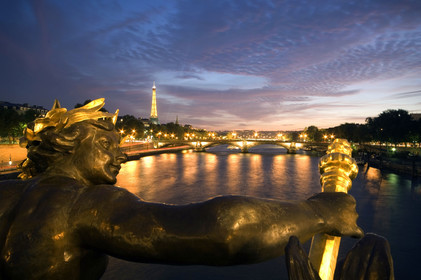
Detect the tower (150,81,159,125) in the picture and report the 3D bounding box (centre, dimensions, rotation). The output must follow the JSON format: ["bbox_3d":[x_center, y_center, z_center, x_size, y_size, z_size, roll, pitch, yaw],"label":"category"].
[{"bbox_3d":[-327.000,-180.000,1430.000,125.000,326.000,125.000,0,1,-34],"label":"tower"}]

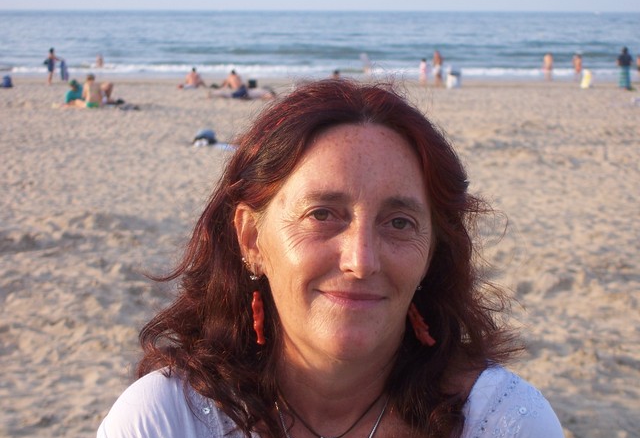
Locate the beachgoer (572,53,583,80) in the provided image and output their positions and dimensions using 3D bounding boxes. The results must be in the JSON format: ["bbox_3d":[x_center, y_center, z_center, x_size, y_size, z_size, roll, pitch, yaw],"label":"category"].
[{"bbox_3d":[14.613,-8.609,128.000,0.520,1.600,0.360,0,5,0],"label":"beachgoer"}]

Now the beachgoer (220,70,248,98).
[{"bbox_3d":[-2.534,-4.007,67.000,0.580,0.830,0.750,3,6,30],"label":"beachgoer"}]

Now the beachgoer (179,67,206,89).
[{"bbox_3d":[-4.775,-5.280,85.000,0.650,0.830,0.780,2,6,22],"label":"beachgoer"}]

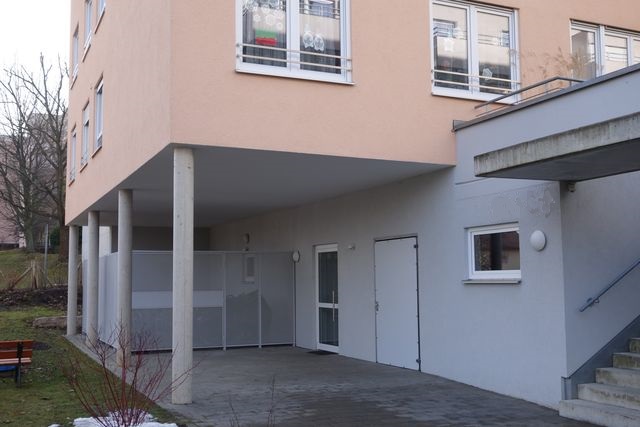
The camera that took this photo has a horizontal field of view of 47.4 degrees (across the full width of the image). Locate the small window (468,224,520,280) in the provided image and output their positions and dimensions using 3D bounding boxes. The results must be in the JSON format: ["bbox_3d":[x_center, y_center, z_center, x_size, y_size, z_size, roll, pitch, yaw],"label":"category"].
[{"bbox_3d":[2.398,0.531,9.887,0.100,0.725,1.135,2,-6,-24],"label":"small window"}]

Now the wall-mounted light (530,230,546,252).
[{"bbox_3d":[2.672,0.335,8.983,0.100,0.260,0.263,2,-6,-24],"label":"wall-mounted light"}]

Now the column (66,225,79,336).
[{"bbox_3d":[-7.225,1.962,21.350,0.246,3.168,0.246,2,-6,-24],"label":"column"}]

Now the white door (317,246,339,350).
[{"bbox_3d":[0.204,1.701,14.652,0.090,2.105,1.116,2,-6,-24],"label":"white door"}]

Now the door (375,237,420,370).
[{"bbox_3d":[1.304,1.465,12.123,0.070,2.137,1.402,2,-6,-24],"label":"door"}]

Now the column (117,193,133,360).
[{"bbox_3d":[-3.547,1.156,13.239,0.246,3.150,0.246,2,-6,-24],"label":"column"}]

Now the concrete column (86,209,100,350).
[{"bbox_3d":[-5.385,1.564,17.295,0.246,3.168,0.246,2,-6,-24],"label":"concrete column"}]

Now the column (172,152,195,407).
[{"bbox_3d":[-1.732,0.763,9.171,0.246,3.162,0.246,2,-6,-24],"label":"column"}]

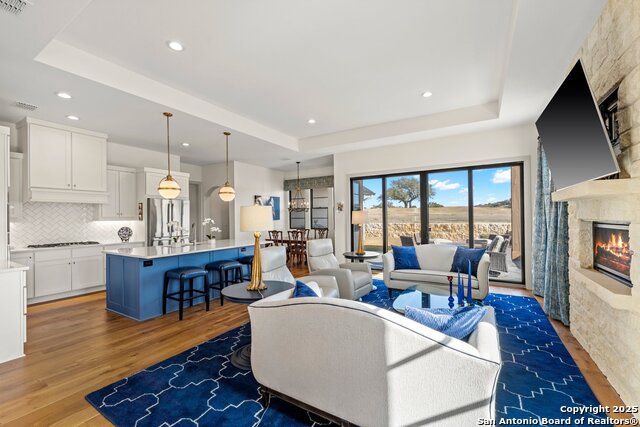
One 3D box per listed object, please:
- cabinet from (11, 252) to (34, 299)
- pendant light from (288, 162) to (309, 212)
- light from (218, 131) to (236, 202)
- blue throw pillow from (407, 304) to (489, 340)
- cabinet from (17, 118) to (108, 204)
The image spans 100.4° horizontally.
[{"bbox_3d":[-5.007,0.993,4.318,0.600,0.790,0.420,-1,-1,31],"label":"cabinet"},{"bbox_3d":[-0.661,-0.801,8.158,0.640,1.520,0.640,-1,-1,0],"label":"pendant light"},{"bbox_3d":[-1.791,-0.886,5.165,0.310,1.333,0.310,-1,-1,31],"label":"light"},{"bbox_3d":[0.766,0.764,1.683,0.460,0.440,0.160,-1,29,8],"label":"blue throw pillow"},{"bbox_3d":[-4.708,-0.846,4.937,0.600,1.360,1.080,-1,-1,31],"label":"cabinet"}]

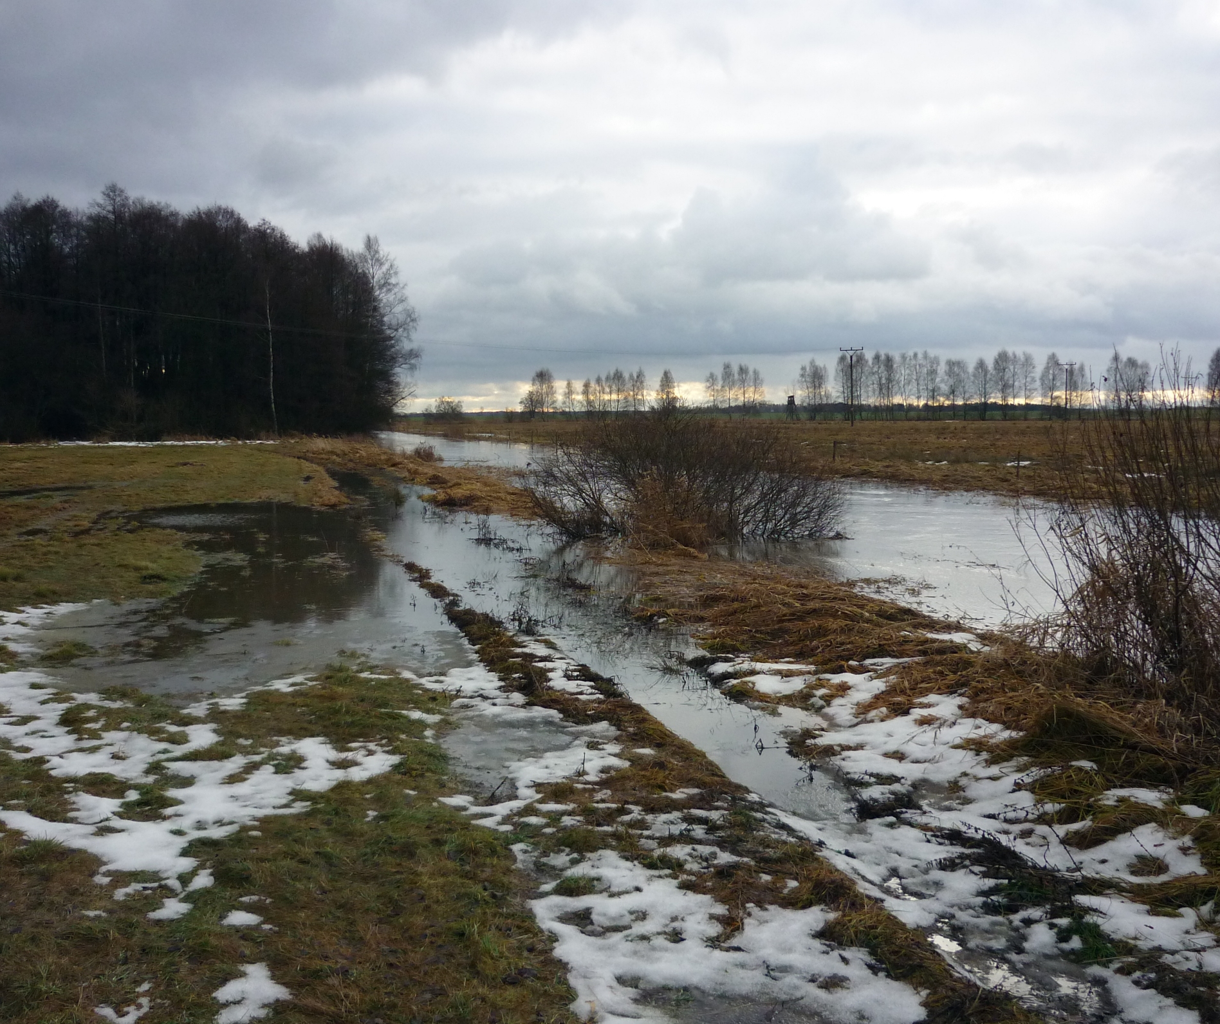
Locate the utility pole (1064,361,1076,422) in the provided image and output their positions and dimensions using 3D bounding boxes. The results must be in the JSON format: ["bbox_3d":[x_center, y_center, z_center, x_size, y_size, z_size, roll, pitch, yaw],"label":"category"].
[{"bbox_3d":[76.555,-20.010,218.000,3.000,9.800,0.300,4,6,38],"label":"utility pole"}]

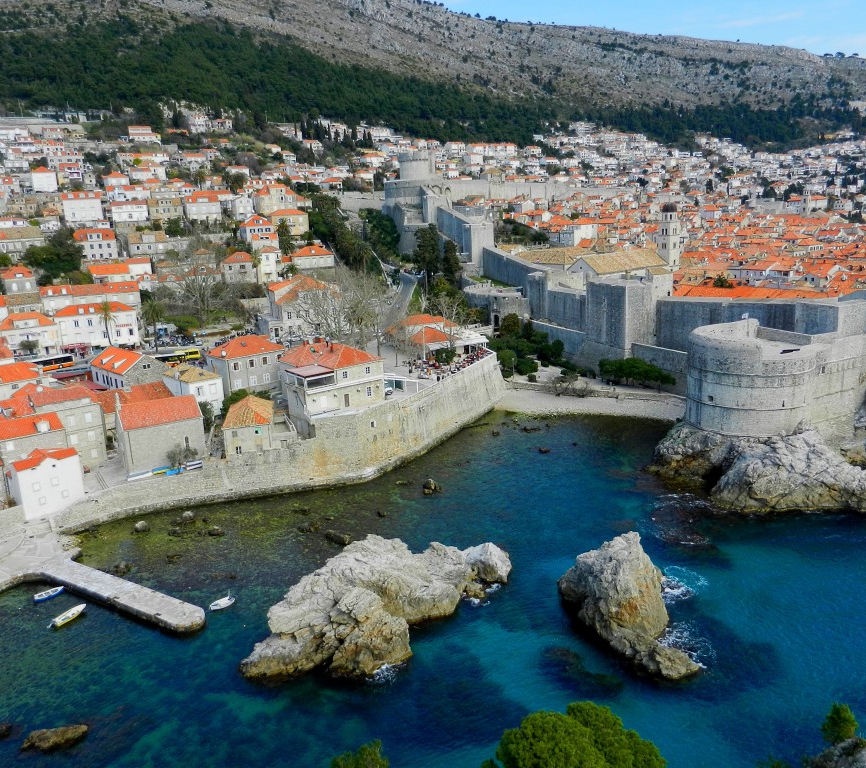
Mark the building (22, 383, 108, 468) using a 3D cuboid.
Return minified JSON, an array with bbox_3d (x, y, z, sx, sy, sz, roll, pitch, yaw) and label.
[{"bbox_3d":[-67.630,7.630,135.540,10.600,13.800,9.000,-14,19,-38],"label":"building"}]

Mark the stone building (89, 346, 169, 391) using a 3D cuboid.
[{"bbox_3d":[-66.270,-3.130,162.440,10.200,8.600,16.500,-16,20,-42],"label":"stone building"}]

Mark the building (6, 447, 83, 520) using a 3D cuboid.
[{"bbox_3d":[-67.390,16.220,128.450,5.900,10.900,9.800,12,21,42],"label":"building"}]

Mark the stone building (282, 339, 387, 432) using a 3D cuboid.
[{"bbox_3d":[-21.080,-1.360,150.260,17.300,13.240,13.800,-14,19,-37],"label":"stone building"}]

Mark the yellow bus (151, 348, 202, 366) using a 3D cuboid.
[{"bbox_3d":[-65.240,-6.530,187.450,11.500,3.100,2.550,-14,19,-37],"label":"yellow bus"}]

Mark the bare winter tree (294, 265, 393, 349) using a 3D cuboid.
[{"bbox_3d":[-23.500,-19.500,192.760,23.000,21.520,19.000,-4,15,-7],"label":"bare winter tree"}]

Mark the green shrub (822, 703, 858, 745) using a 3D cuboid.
[{"bbox_3d":[23.430,19.290,42.250,2.000,2.200,1.800,8,18,31],"label":"green shrub"}]

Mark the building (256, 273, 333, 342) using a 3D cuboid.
[{"bbox_3d":[-39.230,-22.970,219.190,18.500,15.000,13.000,-9,17,-24],"label":"building"}]

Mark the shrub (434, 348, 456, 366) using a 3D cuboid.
[{"bbox_3d":[2.730,-6.470,179.460,4.800,3.600,4.000,-2,15,1],"label":"shrub"}]

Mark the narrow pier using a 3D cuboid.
[{"bbox_3d":[-41.500,27.750,98.370,27.400,1.500,4.200,6,17,30],"label":"narrow pier"}]

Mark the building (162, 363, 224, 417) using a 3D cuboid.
[{"bbox_3d":[-50.840,1.160,159.580,7.200,10.500,11.000,-12,18,-33],"label":"building"}]

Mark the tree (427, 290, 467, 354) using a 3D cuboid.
[{"bbox_3d":[3.410,-14.940,174.000,9.200,15.000,8.800,-2,15,0],"label":"tree"}]

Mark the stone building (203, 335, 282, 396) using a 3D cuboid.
[{"bbox_3d":[-39.950,-5.010,157.420,13.500,10.900,10.200,-14,19,-38],"label":"stone building"}]

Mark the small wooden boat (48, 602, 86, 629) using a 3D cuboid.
[{"bbox_3d":[-46.120,29.570,93.830,1.650,0.850,4.800,6,17,29],"label":"small wooden boat"}]

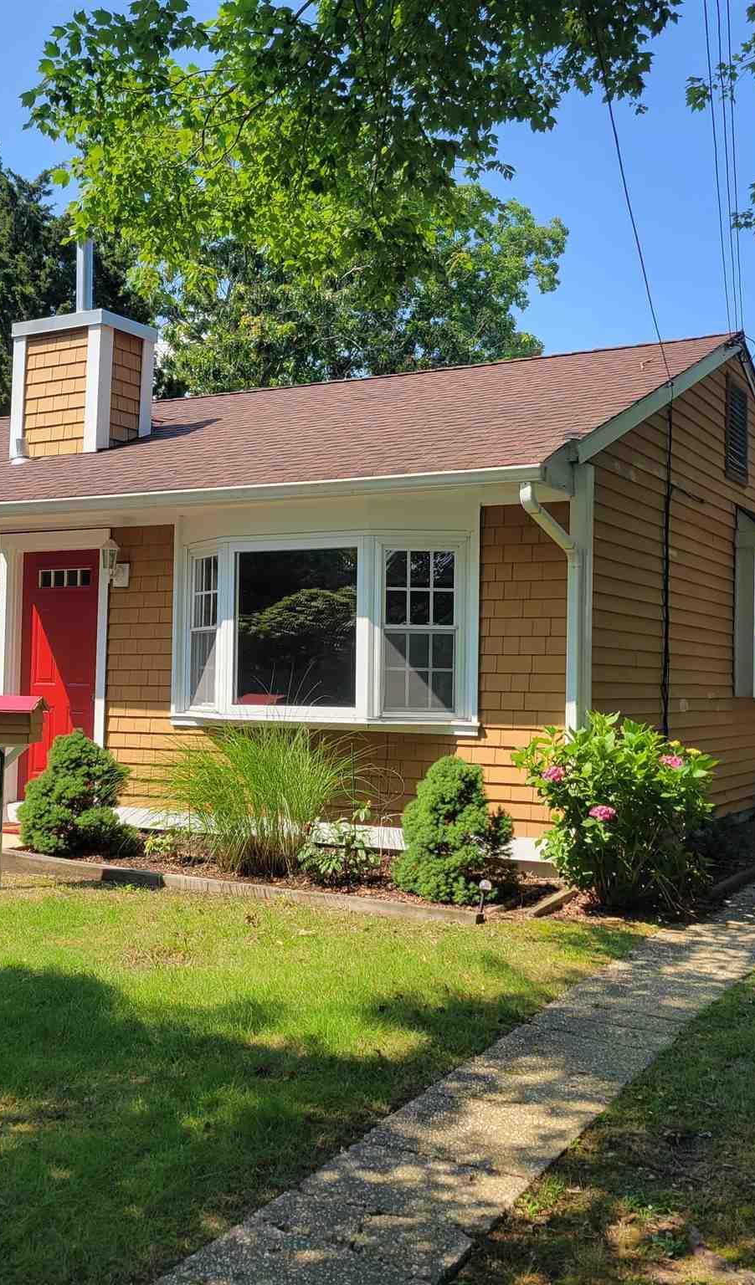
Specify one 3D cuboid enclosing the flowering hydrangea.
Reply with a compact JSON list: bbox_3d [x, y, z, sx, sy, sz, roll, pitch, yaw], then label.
[{"bbox_3d":[1.366,0.959,7.400,1.150,1.150,1.100,0,-2,29],"label":"flowering hydrangea"}]

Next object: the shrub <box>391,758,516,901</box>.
[{"bbox_3d":[0.444,1.058,7.550,0.700,0.860,0.700,1,-2,0],"label":"shrub"}]

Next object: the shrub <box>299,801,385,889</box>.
[{"bbox_3d":[-0.227,1.219,7.950,0.530,0.520,0.500,0,-2,29],"label":"shrub"}]

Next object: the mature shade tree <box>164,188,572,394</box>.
[{"bbox_3d":[-0.295,-3.751,27.000,8.800,11.800,8.600,0,-2,29],"label":"mature shade tree"}]

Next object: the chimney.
[{"bbox_3d":[-2.627,-2.585,11.428,1.050,2.100,0.780,0,-2,29],"label":"chimney"}]

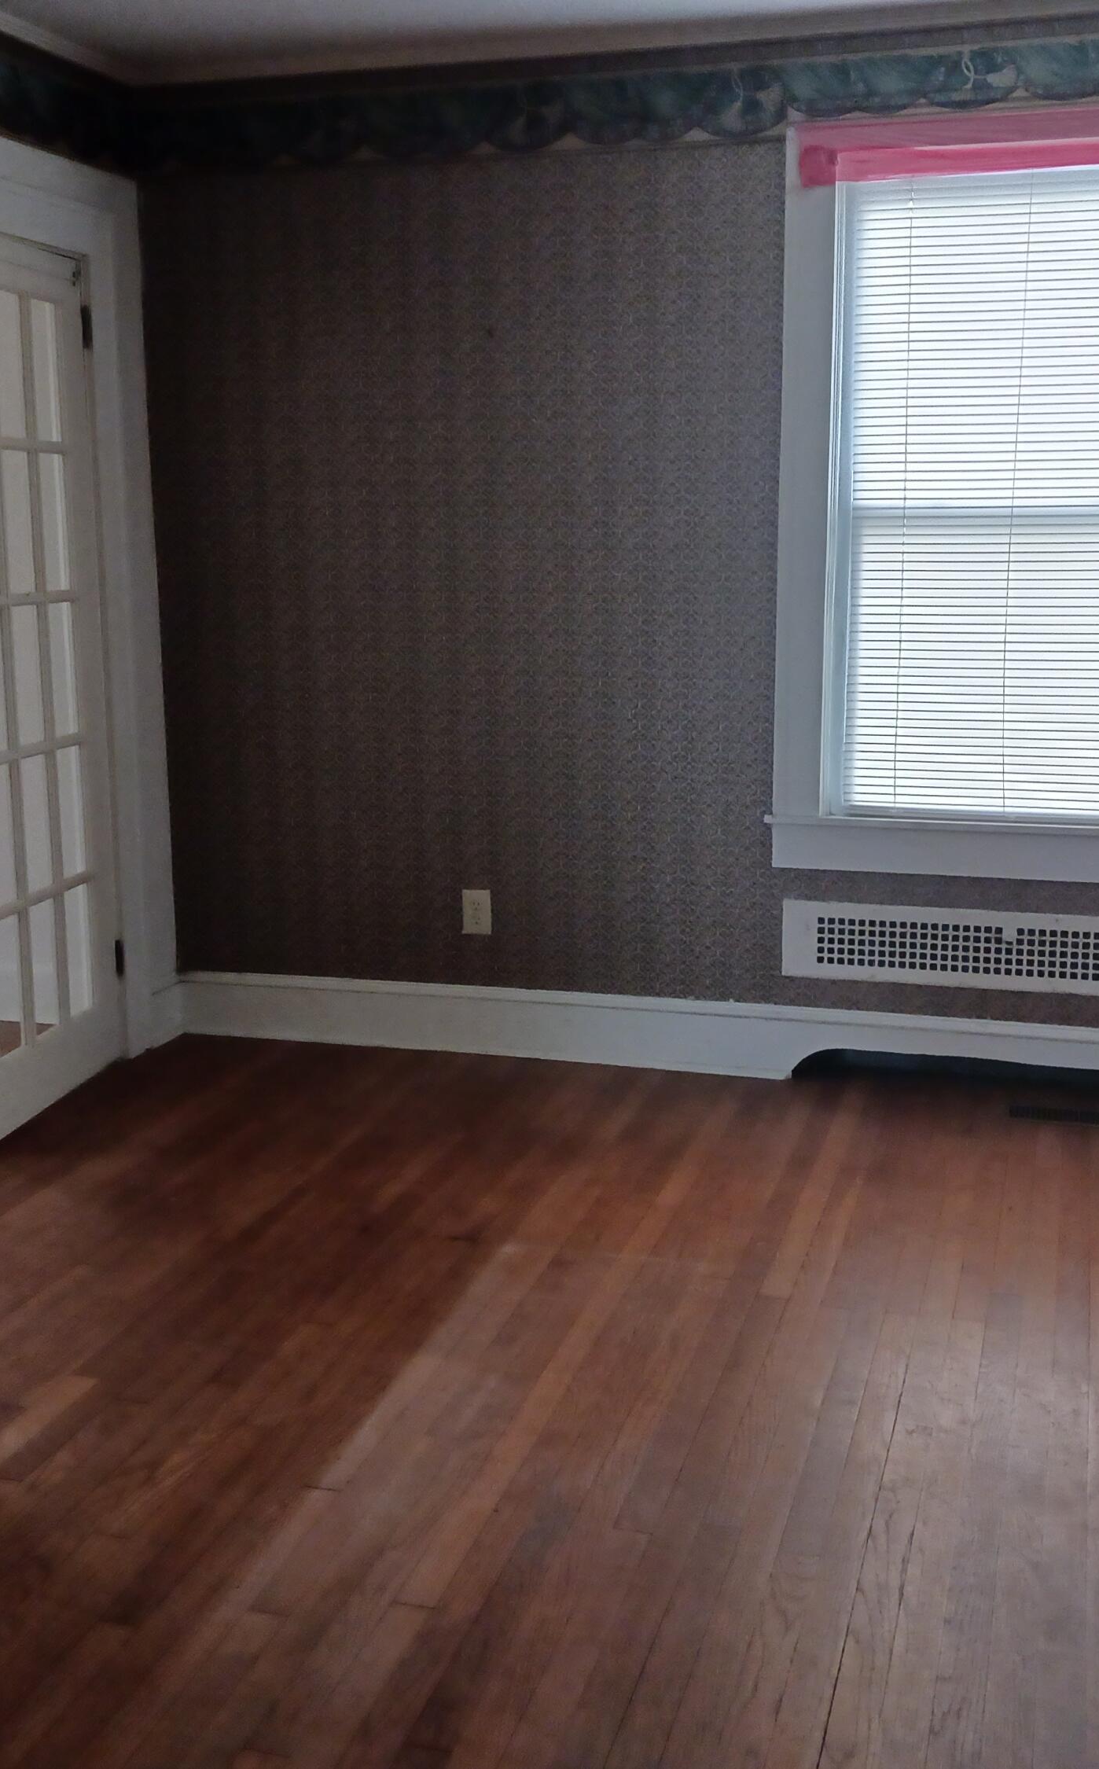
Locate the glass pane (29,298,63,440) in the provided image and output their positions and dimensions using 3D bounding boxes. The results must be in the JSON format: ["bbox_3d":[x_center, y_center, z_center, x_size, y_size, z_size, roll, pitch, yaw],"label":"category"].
[{"bbox_3d":[-1.179,-1.194,4.289,0.015,0.313,0.127,2,11,12],"label":"glass pane"}]

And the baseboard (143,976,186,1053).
[{"bbox_3d":[-1.048,0.341,4.989,0.020,0.174,0.187,3,11,16],"label":"baseboard"}]

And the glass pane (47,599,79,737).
[{"bbox_3d":[-1.175,-0.515,4.417,0.015,0.316,0.127,2,11,12],"label":"glass pane"}]

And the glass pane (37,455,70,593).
[{"bbox_3d":[-1.177,-0.854,4.353,0.015,0.315,0.127,2,11,12],"label":"glass pane"}]

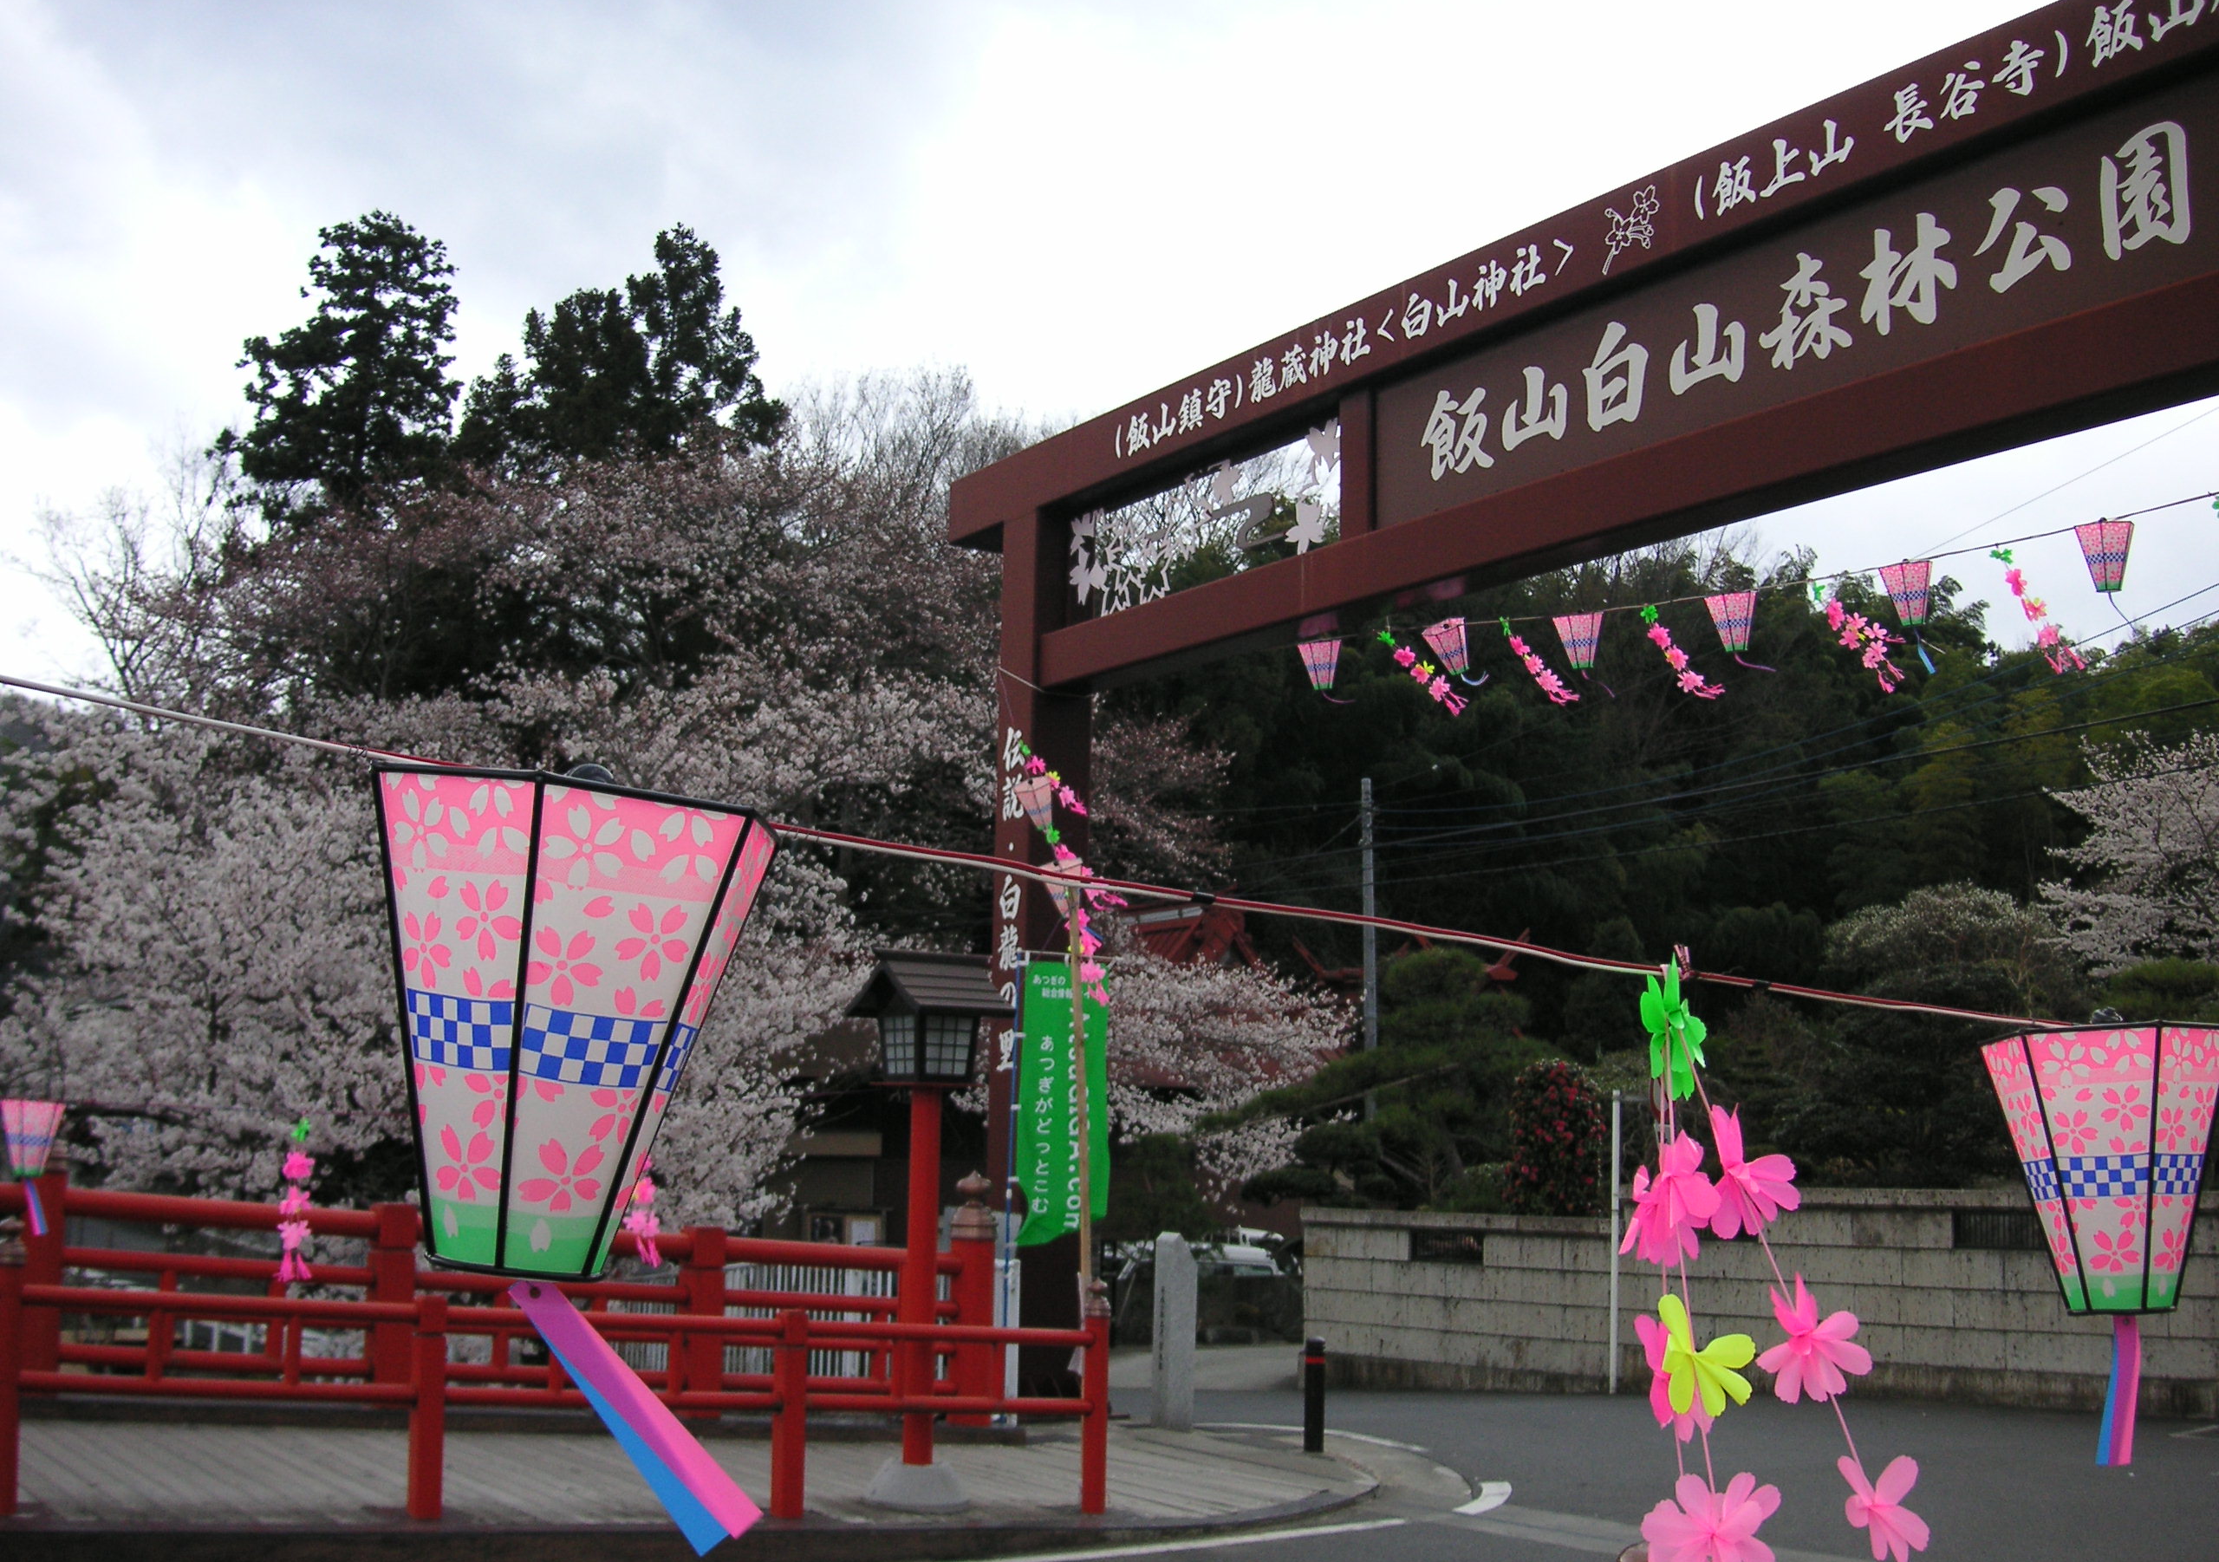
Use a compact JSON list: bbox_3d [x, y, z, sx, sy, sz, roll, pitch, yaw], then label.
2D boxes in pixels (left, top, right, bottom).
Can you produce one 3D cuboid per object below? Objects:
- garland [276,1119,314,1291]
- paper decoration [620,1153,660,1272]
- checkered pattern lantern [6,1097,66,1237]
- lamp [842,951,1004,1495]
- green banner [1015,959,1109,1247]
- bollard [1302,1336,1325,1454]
[{"bbox_3d":[-3.483,1.799,10.150,0.155,0.710,0.150,6,-11,-30],"label":"garland"},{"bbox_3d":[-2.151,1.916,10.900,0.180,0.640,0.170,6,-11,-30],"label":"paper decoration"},{"bbox_3d":[-4.359,1.564,9.620,0.255,0.550,0.250,6,-11,-30],"label":"checkered pattern lantern"},{"bbox_3d":[-0.890,2.138,11.562,0.580,2.620,0.750,7,-11,-32],"label":"lamp"},{"bbox_3d":[-0.298,2.003,14.850,0.600,1.780,0.080,6,-10,-29],"label":"green banner"},{"bbox_3d":[1.216,3.633,14.072,0.116,0.680,0.116,6,-11,-30],"label":"bollard"}]

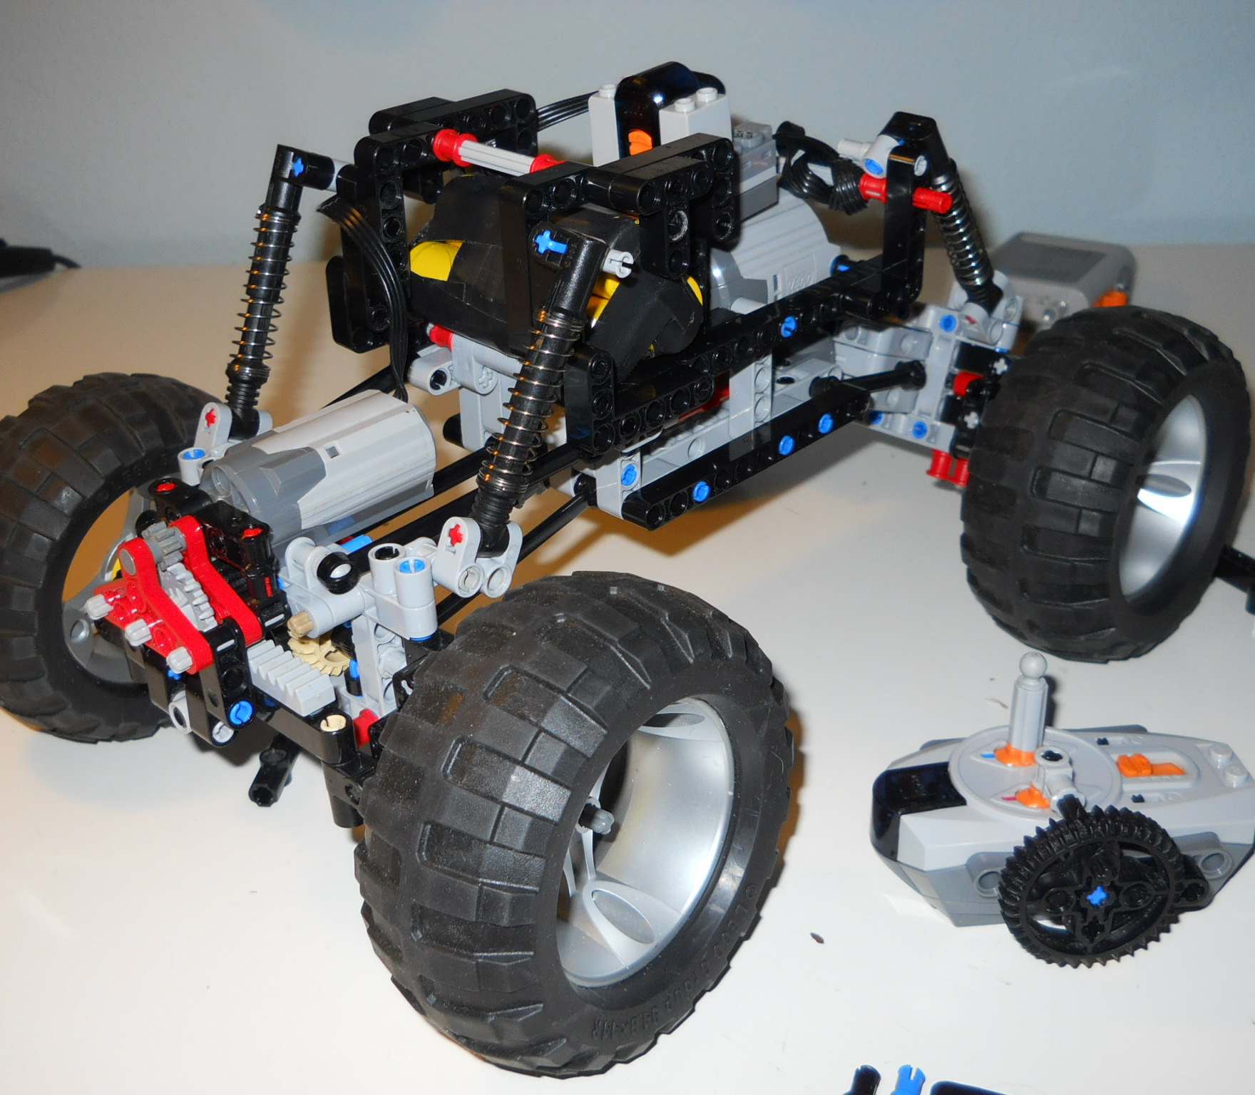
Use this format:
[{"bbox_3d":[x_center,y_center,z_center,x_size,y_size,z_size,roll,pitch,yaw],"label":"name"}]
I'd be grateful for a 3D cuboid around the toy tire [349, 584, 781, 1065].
[{"bbox_3d":[-0.007,0.052,0.300,0.044,0.095,0.095,17,33,34],"label":"toy tire"}]

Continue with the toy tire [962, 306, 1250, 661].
[{"bbox_3d":[0.130,-0.017,0.419,0.044,0.095,0.095,19,35,38],"label":"toy tire"}]

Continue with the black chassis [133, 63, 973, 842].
[{"bbox_3d":[-0.012,-0.041,0.383,0.118,0.124,0.244,22,37,39],"label":"black chassis"}]

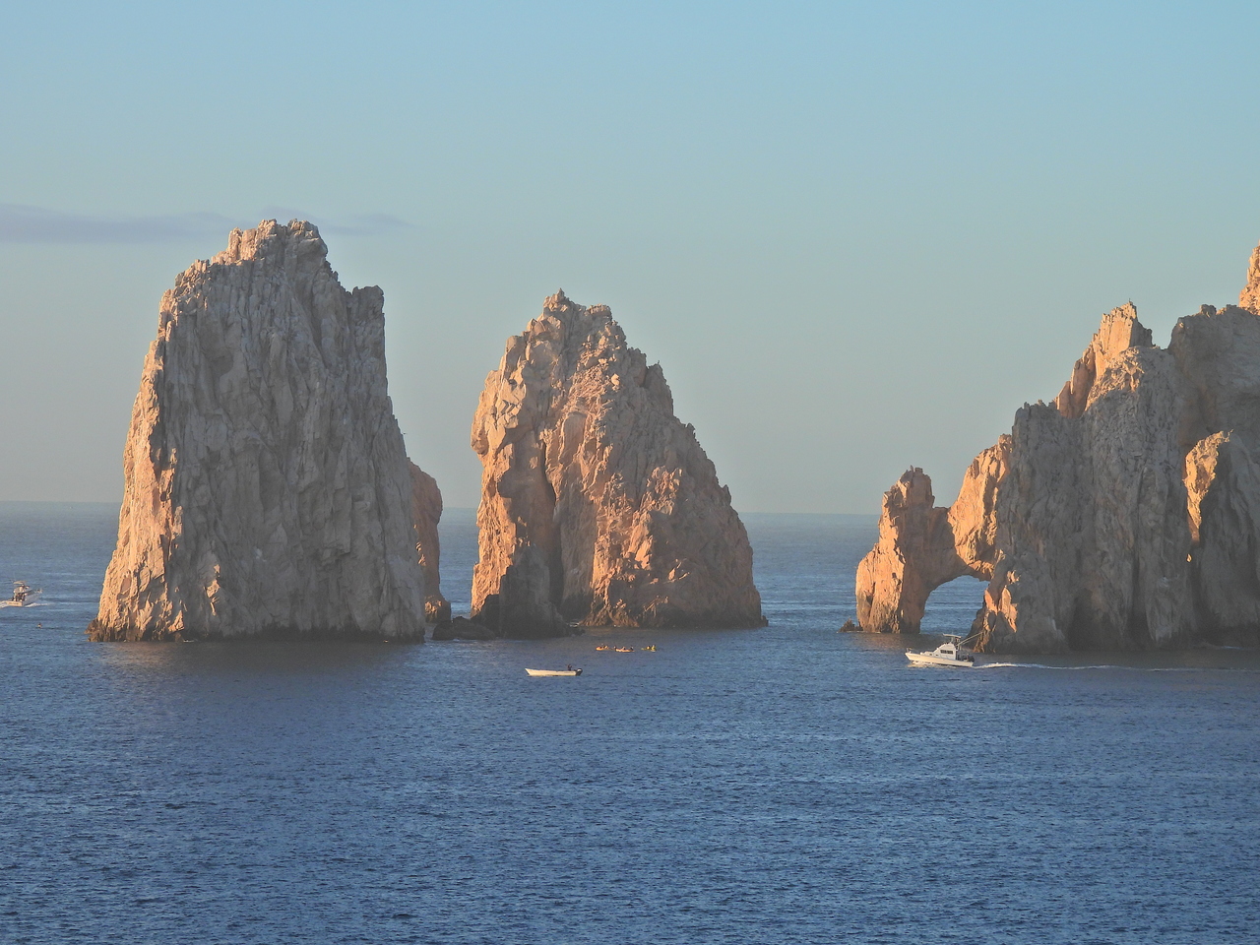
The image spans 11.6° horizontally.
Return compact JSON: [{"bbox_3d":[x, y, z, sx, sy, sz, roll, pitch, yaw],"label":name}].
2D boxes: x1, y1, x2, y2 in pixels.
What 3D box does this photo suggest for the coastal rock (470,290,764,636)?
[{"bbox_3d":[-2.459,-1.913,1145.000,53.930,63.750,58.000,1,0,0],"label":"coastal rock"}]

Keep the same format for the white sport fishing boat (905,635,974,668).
[{"bbox_3d":[46.426,26.708,925.000,10.200,5.000,3.500,1,0,-2],"label":"white sport fishing boat"}]

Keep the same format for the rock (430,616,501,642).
[{"bbox_3d":[-28.145,26.642,1050.000,11.690,4.340,8.500,1,0,0],"label":"rock"}]

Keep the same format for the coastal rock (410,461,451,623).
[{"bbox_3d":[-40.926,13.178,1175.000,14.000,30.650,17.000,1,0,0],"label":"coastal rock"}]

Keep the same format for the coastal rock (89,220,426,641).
[{"bbox_3d":[-63.223,-7.099,1050.000,56.850,71.160,46.000,1,0,0],"label":"coastal rock"}]

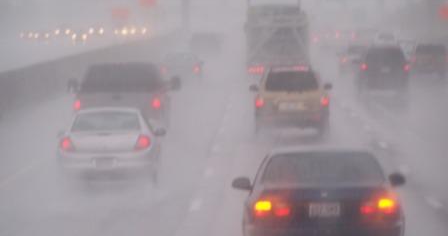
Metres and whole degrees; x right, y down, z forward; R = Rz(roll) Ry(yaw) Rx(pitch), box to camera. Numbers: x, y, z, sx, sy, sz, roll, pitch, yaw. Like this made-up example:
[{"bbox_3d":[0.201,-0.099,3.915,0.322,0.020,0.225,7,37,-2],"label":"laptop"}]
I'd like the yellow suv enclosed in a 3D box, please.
[{"bbox_3d":[1.717,-0.508,87.200,1.820,1.730,4.450,-1,2,1],"label":"yellow suv"}]

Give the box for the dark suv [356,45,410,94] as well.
[{"bbox_3d":[6.133,-1.882,132.300,1.830,1.750,4.600,-1,2,1],"label":"dark suv"}]

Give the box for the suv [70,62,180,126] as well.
[{"bbox_3d":[-2.363,-0.337,81.000,2.100,1.930,5.750,-1,2,1],"label":"suv"}]

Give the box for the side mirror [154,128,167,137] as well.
[{"bbox_3d":[-1.170,0.272,64.100,0.210,0.150,0.120,-1,2,1],"label":"side mirror"}]

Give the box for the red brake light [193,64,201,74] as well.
[{"bbox_3d":[-1.145,-2.042,146.000,0.290,0.330,0.160,-1,2,1],"label":"red brake light"}]

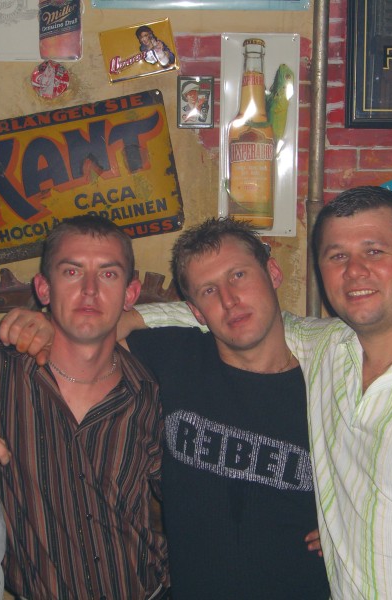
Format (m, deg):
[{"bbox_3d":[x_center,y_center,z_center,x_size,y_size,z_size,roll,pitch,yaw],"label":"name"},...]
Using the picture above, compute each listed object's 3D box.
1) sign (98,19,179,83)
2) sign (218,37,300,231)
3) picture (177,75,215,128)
[{"bbox_3d":[-0.152,-0.671,3.551,0.191,0.142,0.010,-11,5,1],"label":"sign"},{"bbox_3d":[0.171,-0.444,3.565,0.213,0.547,0.020,1,5,0],"label":"sign"},{"bbox_3d":[0.000,-0.535,3.563,0.100,0.142,0.010,0,5,0],"label":"picture"}]

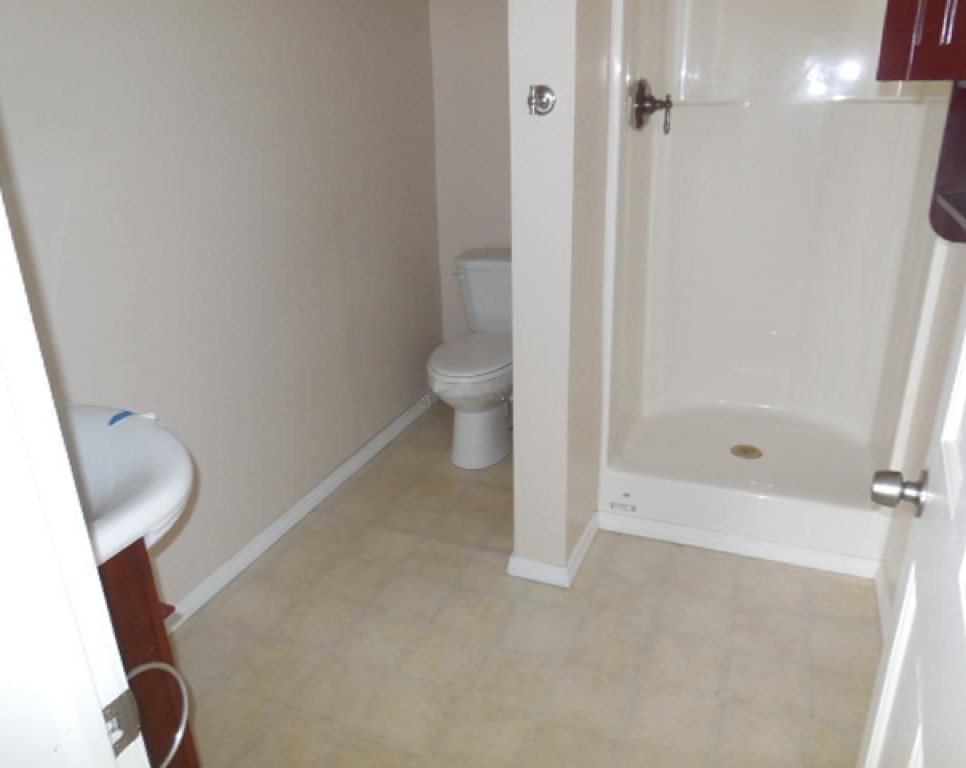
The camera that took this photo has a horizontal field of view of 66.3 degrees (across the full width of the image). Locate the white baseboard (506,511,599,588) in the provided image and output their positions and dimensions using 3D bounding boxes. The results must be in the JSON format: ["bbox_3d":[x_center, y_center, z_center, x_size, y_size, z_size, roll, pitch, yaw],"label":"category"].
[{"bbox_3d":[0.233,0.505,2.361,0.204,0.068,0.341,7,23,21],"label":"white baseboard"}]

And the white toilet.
[{"bbox_3d":[0.017,-0.111,3.041,0.430,0.730,0.750,7,23,21],"label":"white toilet"}]

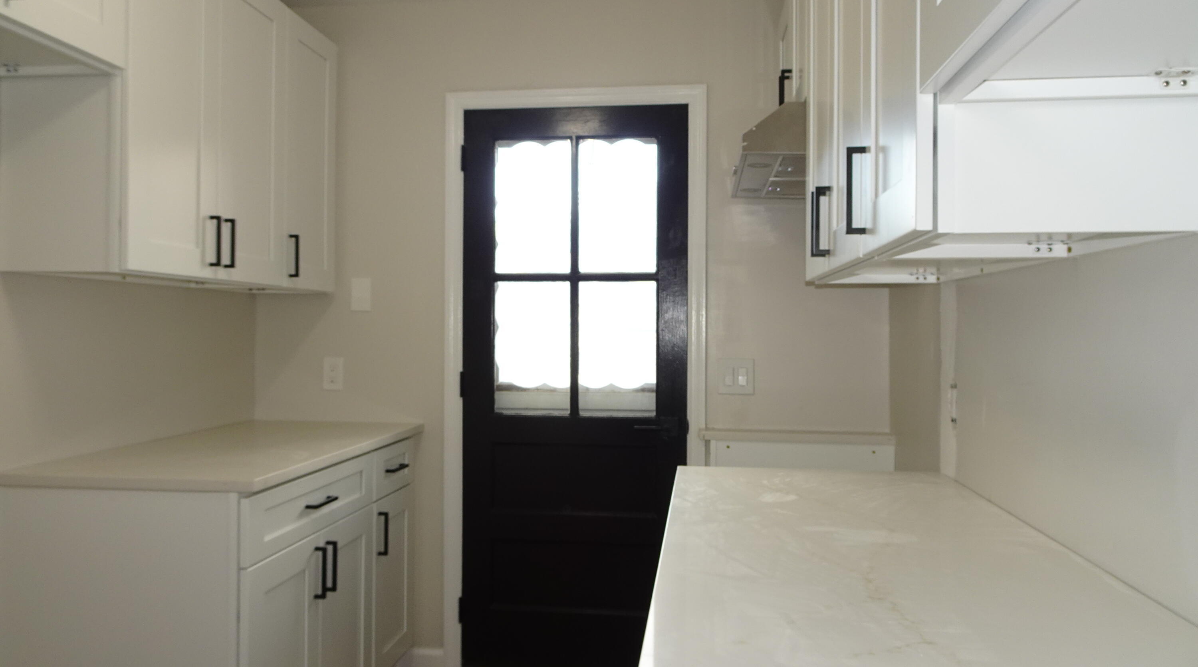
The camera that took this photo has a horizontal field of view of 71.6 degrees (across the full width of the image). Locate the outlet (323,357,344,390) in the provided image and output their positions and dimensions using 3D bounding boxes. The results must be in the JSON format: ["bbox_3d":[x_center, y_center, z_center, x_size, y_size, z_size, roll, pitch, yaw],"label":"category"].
[{"bbox_3d":[-0.981,0.148,3.066,0.073,0.117,0.010,0,0,7],"label":"outlet"}]

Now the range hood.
[{"bbox_3d":[0.667,-0.523,2.460,0.512,0.132,0.755,0,0,7],"label":"range hood"}]

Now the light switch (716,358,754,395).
[{"bbox_3d":[0.477,0.152,2.883,0.122,0.122,0.012,0,0,7],"label":"light switch"}]

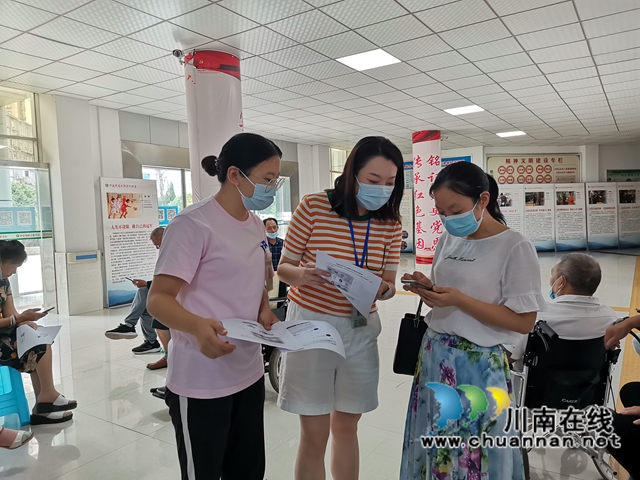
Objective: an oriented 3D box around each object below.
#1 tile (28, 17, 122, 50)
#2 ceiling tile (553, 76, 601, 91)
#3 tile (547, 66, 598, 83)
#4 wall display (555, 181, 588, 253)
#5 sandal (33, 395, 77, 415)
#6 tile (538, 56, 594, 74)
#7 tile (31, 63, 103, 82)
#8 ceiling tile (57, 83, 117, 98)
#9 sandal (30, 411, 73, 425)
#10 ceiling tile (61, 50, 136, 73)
[{"bbox_3d":[-2.269,-1.917,4.467,0.600,0.020,0.600,0,4,34],"label":"tile"},{"bbox_3d":[3.736,-2.246,6.989,0.600,0.020,0.600,0,4,34],"label":"ceiling tile"},{"bbox_3d":[3.386,-2.206,6.451,0.600,0.020,0.600,0,4,34],"label":"tile"},{"bbox_3d":[7.158,-0.634,13.712,0.920,1.910,0.050,-1,3,8],"label":"wall display"},{"bbox_3d":[-1.794,1.114,3.280,0.250,0.100,0.092,-3,4,-16],"label":"sandal"},{"bbox_3d":[3.068,-2.170,5.988,0.600,0.020,0.600,0,4,34],"label":"tile"},{"bbox_3d":[-2.939,-1.968,5.633,0.600,0.020,0.600,1,4,34],"label":"tile"},{"bbox_3d":[-3.101,-1.996,6.460,0.600,0.030,0.600,0,4,34],"label":"ceiling tile"},{"bbox_3d":[-1.786,1.164,3.202,0.245,0.085,0.090,-2,3,-7],"label":"sandal"},{"bbox_3d":[-2.435,-1.963,5.292,0.600,0.020,0.600,0,4,34],"label":"ceiling tile"}]

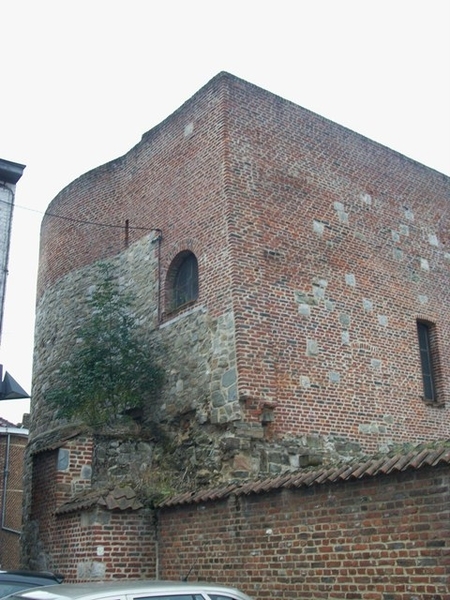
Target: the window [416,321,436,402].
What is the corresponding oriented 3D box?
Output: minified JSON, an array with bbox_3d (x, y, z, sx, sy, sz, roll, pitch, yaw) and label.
[{"bbox_3d":[4.300,1.324,14.818,0.620,1.760,0.200,12,-25,-35],"label":"window"}]

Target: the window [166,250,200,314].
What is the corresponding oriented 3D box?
[{"bbox_3d":[-0.740,-0.360,13.322,0.220,1.120,1.050,13,-25,-36],"label":"window"}]

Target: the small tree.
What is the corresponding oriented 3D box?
[{"bbox_3d":[-2.260,0.832,13.117,2.150,3.100,2.000,-3,-20,0],"label":"small tree"}]

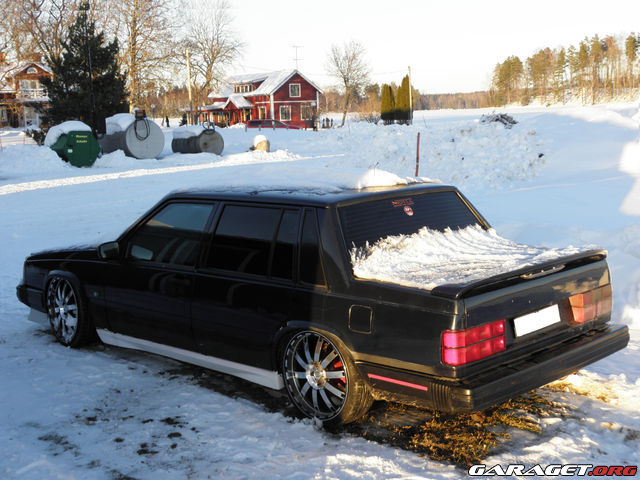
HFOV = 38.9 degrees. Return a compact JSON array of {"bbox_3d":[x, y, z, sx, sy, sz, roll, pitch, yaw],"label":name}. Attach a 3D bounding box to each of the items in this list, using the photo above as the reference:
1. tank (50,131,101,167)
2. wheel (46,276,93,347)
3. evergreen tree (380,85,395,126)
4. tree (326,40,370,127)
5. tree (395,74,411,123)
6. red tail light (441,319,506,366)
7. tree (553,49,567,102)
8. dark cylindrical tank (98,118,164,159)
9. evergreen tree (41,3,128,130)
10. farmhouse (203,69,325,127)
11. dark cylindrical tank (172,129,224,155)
[{"bbox_3d":[-8.987,-3.304,32.861,1.350,1.250,1.700,-7,10,-38],"label":"tank"},{"bbox_3d":[-1.969,0.556,7.288,0.220,0.620,0.620,-7,10,-41],"label":"wheel"},{"bbox_3d":[7.079,-14.210,95.000,1.450,4.200,1.450,-1,8,0],"label":"evergreen tree"},{"bbox_3d":[2.894,-15.894,92.000,4.400,8.800,4.400,-1,8,0],"label":"tree"},{"bbox_3d":[8.378,-14.218,92.000,1.600,5.100,1.600,-1,8,0],"label":"tree"},{"bbox_3d":[0.824,0.539,4.870,0.130,0.180,0.470,7,11,42],"label":"red tail light"},{"bbox_3d":[71.382,-49.079,270.000,4.200,16.200,4.200,-1,8,0],"label":"tree"},{"bbox_3d":[-6.903,-3.757,33.172,1.450,1.450,2.800,-6,10,-32],"label":"dark cylindrical tank"},{"bbox_3d":[-14.558,-10.284,56.000,5.400,8.300,5.400,-1,8,0],"label":"evergreen tree"},{"bbox_3d":[-6.592,-15.178,98.700,8.000,6.200,13.000,-6,10,-33],"label":"farmhouse"},{"bbox_3d":[-5.028,-3.982,37.260,1.100,1.100,2.400,-7,10,-36],"label":"dark cylindrical tank"}]

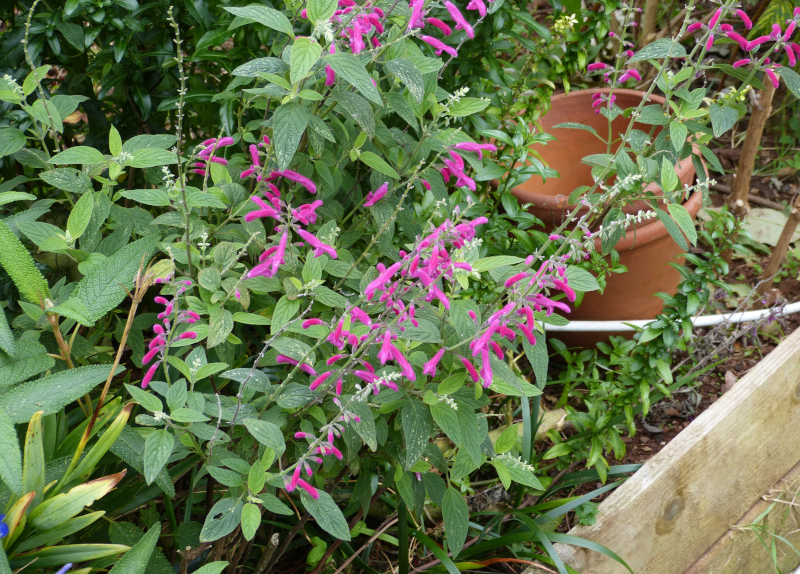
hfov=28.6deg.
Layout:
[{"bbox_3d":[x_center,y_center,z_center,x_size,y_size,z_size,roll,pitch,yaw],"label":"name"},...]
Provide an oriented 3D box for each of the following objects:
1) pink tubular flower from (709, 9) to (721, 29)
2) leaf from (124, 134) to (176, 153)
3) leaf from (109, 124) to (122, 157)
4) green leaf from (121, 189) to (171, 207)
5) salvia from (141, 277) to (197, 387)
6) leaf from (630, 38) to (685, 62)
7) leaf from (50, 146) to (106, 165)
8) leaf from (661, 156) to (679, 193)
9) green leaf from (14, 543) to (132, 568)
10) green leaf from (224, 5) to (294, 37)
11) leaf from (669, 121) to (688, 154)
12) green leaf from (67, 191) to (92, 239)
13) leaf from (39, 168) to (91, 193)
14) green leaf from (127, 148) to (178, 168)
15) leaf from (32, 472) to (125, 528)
[{"bbox_3d":[0.356,-0.303,1.780,0.010,0.027,0.009,17,16,-44],"label":"pink tubular flower"},{"bbox_3d":[-0.258,-0.147,1.620,0.056,0.009,0.027,-9,38,-8],"label":"leaf"},{"bbox_3d":[-0.308,-0.159,1.700,0.015,0.007,0.035,-4,73,-10],"label":"leaf"},{"bbox_3d":[-0.282,-0.098,1.740,0.057,0.008,0.021,12,46,-6],"label":"green leaf"},{"bbox_3d":[-0.214,0.044,1.460,0.053,0.098,0.048,0,33,0],"label":"salvia"},{"bbox_3d":[0.293,-0.269,1.780,0.066,0.010,0.029,-6,56,-6],"label":"leaf"},{"bbox_3d":[-0.345,-0.141,1.680,0.061,0.010,0.025,-3,41,-5],"label":"leaf"},{"bbox_3d":[0.278,-0.116,1.620,0.018,0.039,0.009,-4,-9,-1],"label":"leaf"},{"bbox_3d":[-0.324,0.266,1.550,0.119,0.010,0.023,-8,41,2],"label":"green leaf"},{"bbox_3d":[-0.140,-0.265,1.570,0.077,0.012,0.027,23,45,-6],"label":"green leaf"},{"bbox_3d":[0.333,-0.179,1.880,0.023,0.009,0.045,4,64,2],"label":"leaf"},{"bbox_3d":[-0.339,-0.075,1.660,0.022,0.009,0.056,23,73,-12],"label":"green leaf"},{"bbox_3d":[-0.342,-0.108,1.600,0.054,0.009,0.026,15,51,5],"label":"leaf"},{"bbox_3d":[-0.265,-0.140,1.700,0.064,0.010,0.027,0,53,6],"label":"green leaf"},{"bbox_3d":[-0.313,0.206,1.520,0.098,0.013,0.032,-25,56,-9],"label":"leaf"}]

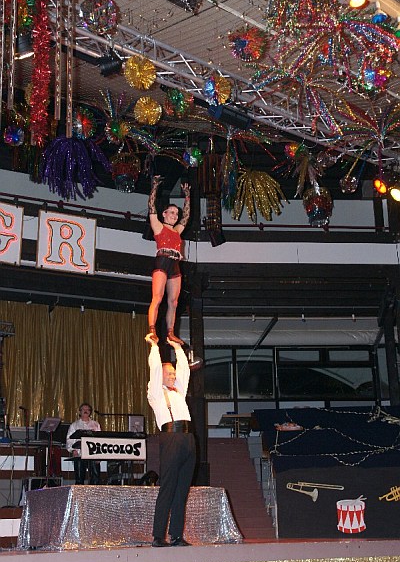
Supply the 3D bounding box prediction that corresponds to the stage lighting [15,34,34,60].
[{"bbox_3d":[-1.615,-2.158,6.900,0.180,0.220,0.190,-8,18,25],"label":"stage lighting"}]

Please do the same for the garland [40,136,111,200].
[{"bbox_3d":[-1.179,-1.065,7.100,0.620,0.580,0.580,-1,-15,0],"label":"garland"}]

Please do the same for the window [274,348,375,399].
[{"bbox_3d":[2.417,1.781,14.440,1.920,1.030,0.120,0,-17,-5],"label":"window"}]

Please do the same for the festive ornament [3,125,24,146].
[{"bbox_3d":[-2.431,-1.901,9.800,0.260,0.260,0.260,-1,-17,0],"label":"festive ornament"}]

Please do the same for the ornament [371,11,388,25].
[{"bbox_3d":[1.364,-1.995,5.700,0.125,0.120,0.125,-1,-15,0],"label":"ornament"}]

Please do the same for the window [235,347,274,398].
[{"bbox_3d":[1.061,1.758,14.332,0.740,1.000,0.120,0,-17,-5],"label":"window"}]

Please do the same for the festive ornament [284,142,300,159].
[{"bbox_3d":[1.339,-1.879,10.800,0.250,0.250,0.250,-1,-17,0],"label":"festive ornament"}]

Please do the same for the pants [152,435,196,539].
[{"bbox_3d":[-0.247,1.982,7.250,0.340,1.040,0.390,-13,-19,37],"label":"pants"}]

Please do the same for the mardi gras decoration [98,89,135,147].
[{"bbox_3d":[-0.913,-1.777,8.200,0.370,0.580,0.370,-1,-17,0],"label":"mardi gras decoration"}]

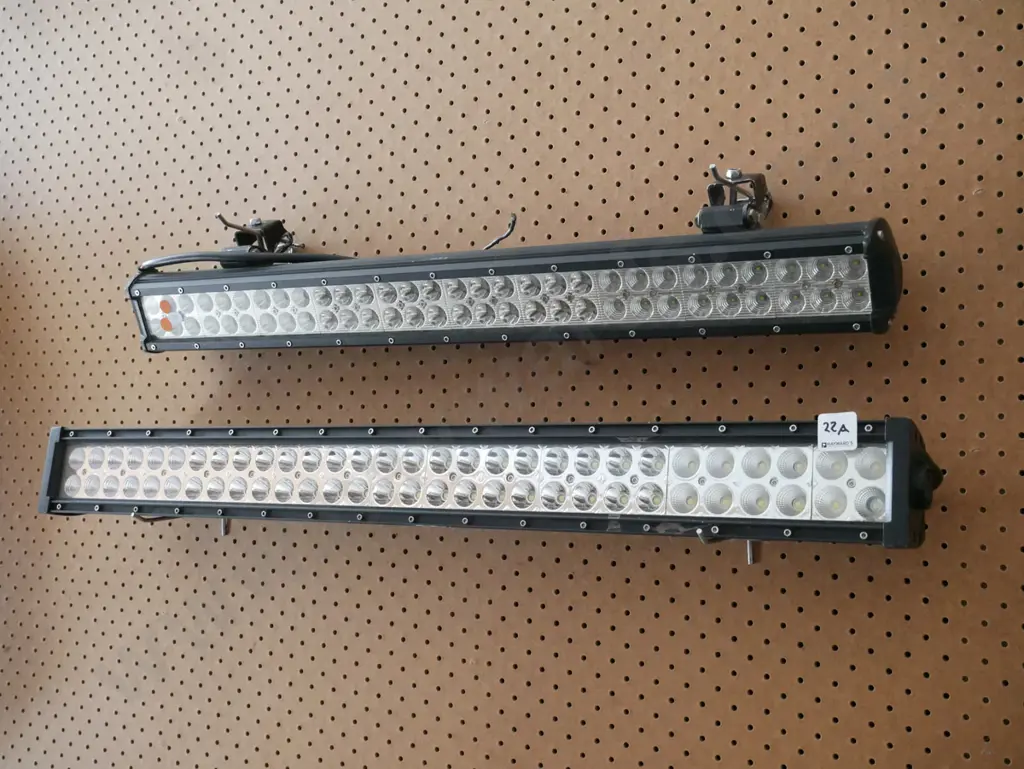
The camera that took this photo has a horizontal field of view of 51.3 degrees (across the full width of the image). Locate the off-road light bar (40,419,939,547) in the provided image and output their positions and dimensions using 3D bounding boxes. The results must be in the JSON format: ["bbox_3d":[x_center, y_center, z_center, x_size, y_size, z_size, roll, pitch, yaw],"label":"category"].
[{"bbox_3d":[-0.084,0.083,0.911,0.828,0.087,0.069,-2,-16,26],"label":"off-road light bar"}]

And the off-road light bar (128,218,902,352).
[{"bbox_3d":[-0.049,-0.075,0.910,0.714,0.075,0.064,0,23,27],"label":"off-road light bar"}]

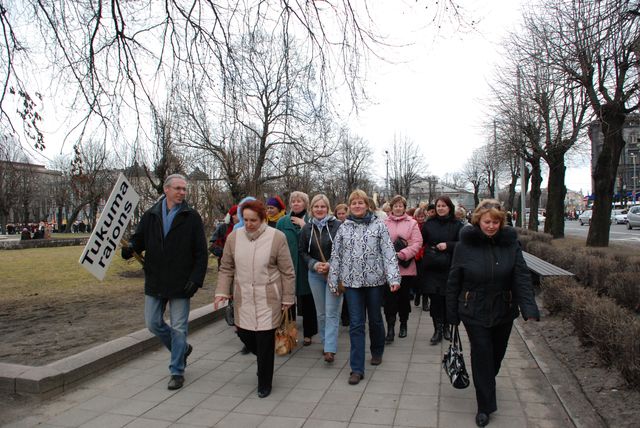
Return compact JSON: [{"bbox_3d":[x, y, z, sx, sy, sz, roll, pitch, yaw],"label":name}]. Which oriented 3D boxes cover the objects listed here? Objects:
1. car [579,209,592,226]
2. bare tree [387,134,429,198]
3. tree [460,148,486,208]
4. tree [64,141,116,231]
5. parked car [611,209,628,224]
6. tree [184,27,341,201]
[{"bbox_3d":[26.045,0.402,46.000,1.720,1.500,4.200,-1,0,14],"label":"car"},{"bbox_3d":[10.685,-4.009,58.000,5.070,11.180,5.070,-1,0,0],"label":"bare tree"},{"bbox_3d":[20.516,-3.646,64.000,3.600,10.160,3.780,-1,0,0],"label":"tree"},{"bbox_3d":[-31.530,-3.858,66.000,7.420,12.480,7.420,-1,0,0],"label":"tree"},{"bbox_3d":[30.489,0.353,48.500,1.720,1.430,4.400,-1,0,14],"label":"parked car"},{"bbox_3d":[-4.163,-5.322,32.000,10.520,14.070,10.000,-1,0,0],"label":"tree"}]

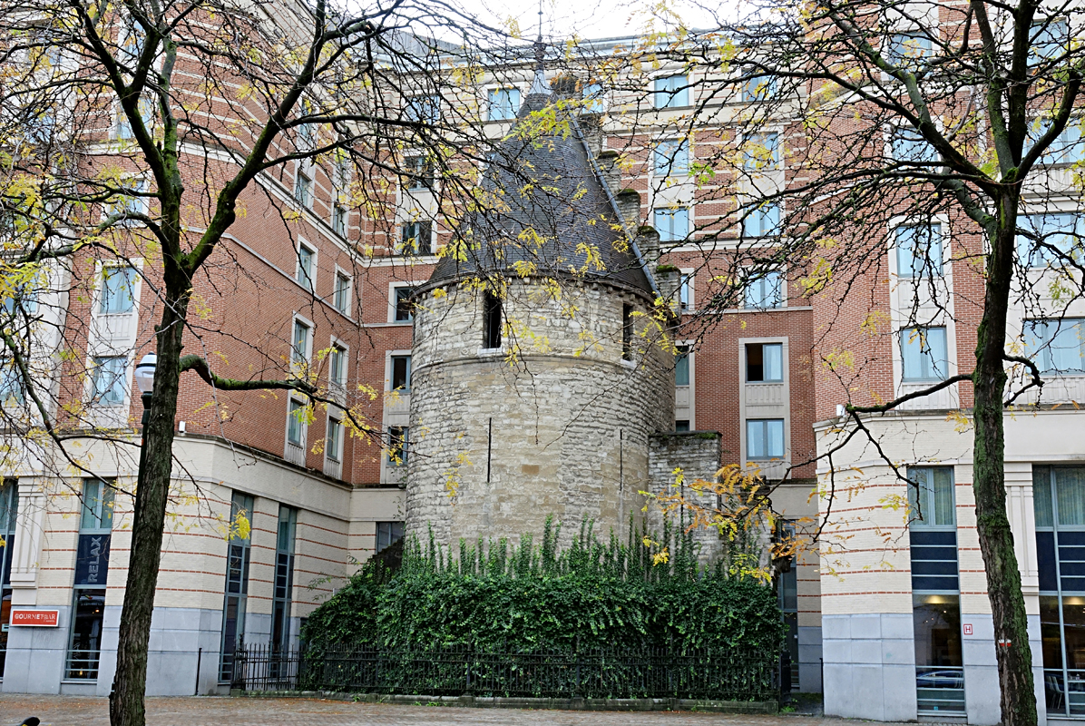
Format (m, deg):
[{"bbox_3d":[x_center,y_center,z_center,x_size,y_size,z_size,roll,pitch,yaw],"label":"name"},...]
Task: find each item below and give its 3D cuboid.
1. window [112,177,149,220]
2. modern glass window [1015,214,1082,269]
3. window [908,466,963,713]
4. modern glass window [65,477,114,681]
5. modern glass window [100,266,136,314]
[{"bbox_3d":[-13.421,-5.197,40.098,1.125,1.526,0.150,-2,-14,13],"label":"window"},{"bbox_3d":[13.519,-3.237,32.708,1.873,1.478,0.150,-2,-14,13],"label":"modern glass window"},{"bbox_3d":[10.089,5.750,31.756,1.186,6.249,0.150,-2,-14,13],"label":"window"},{"bbox_3d":[-13.601,6.453,37.339,1.081,5.986,0.150,-2,-14,13],"label":"modern glass window"},{"bbox_3d":[-13.477,-2.336,39.424,1.171,1.556,0.150,-2,-14,13],"label":"modern glass window"}]

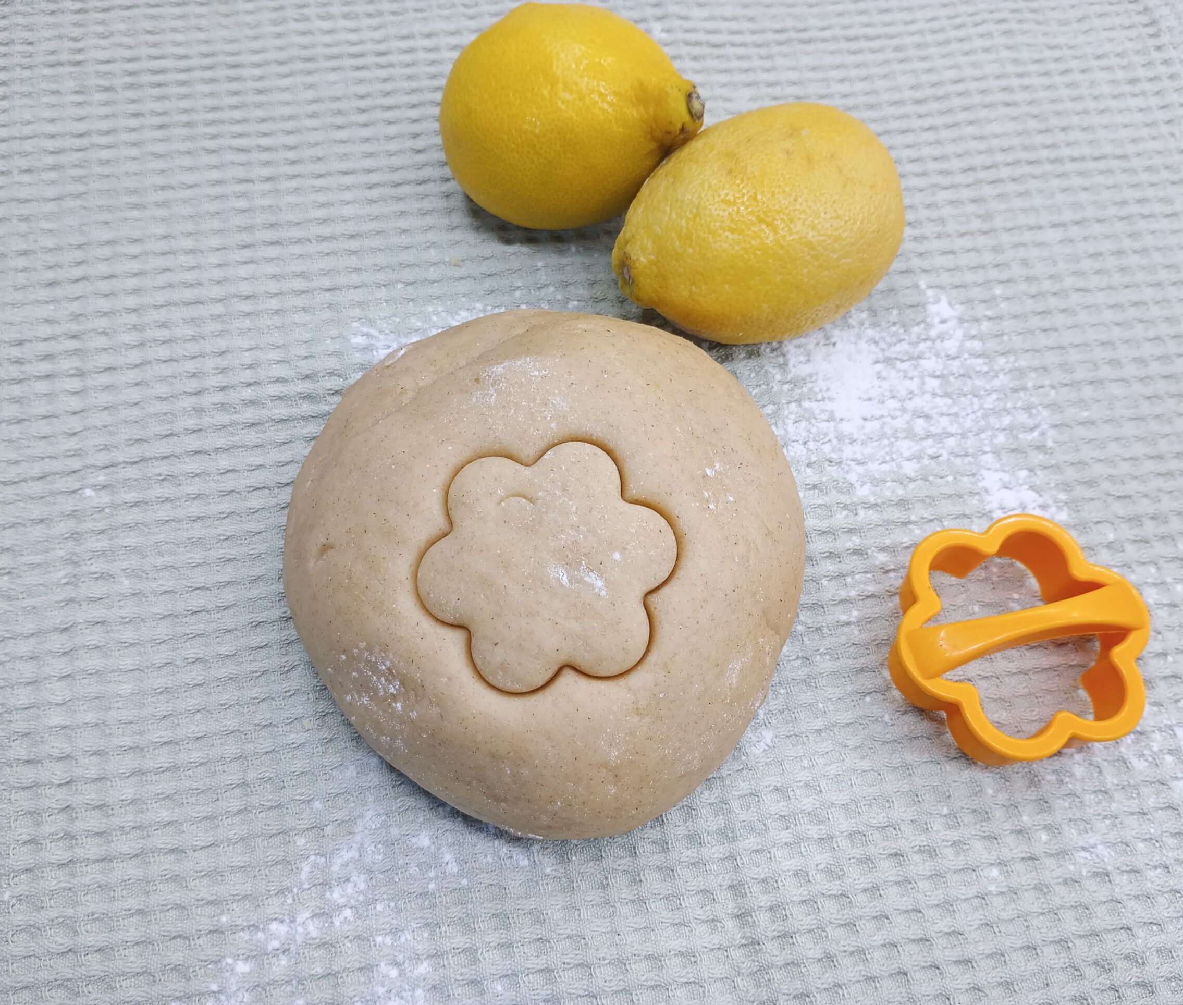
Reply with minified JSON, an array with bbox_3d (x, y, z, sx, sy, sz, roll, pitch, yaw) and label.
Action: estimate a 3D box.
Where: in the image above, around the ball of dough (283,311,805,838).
[{"bbox_3d":[-0.009,0.007,0.263,0.126,0.049,0.138,1,64,-2],"label":"ball of dough"}]

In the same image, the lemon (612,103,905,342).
[{"bbox_3d":[0.047,-0.076,0.299,0.084,0.061,0.062,-23,68,-13],"label":"lemon"}]

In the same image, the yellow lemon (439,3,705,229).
[{"bbox_3d":[-0.007,-0.111,0.314,0.078,0.062,0.062,-6,65,-6],"label":"yellow lemon"}]

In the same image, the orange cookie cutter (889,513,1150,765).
[{"bbox_3d":[0.106,0.034,0.269,0.064,0.027,0.059,-12,66,-8],"label":"orange cookie cutter"}]

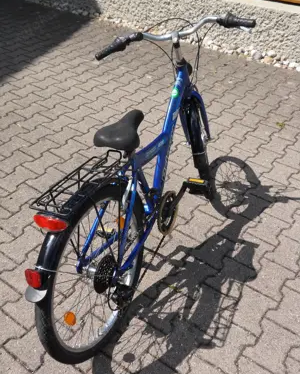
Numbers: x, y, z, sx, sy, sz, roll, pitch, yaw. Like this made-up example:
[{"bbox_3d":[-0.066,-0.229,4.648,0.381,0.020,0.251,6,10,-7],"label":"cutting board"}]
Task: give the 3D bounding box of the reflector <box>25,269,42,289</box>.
[{"bbox_3d":[-0.307,0.242,1.111,0.045,0.049,0.018,10,27,25],"label":"reflector"}]

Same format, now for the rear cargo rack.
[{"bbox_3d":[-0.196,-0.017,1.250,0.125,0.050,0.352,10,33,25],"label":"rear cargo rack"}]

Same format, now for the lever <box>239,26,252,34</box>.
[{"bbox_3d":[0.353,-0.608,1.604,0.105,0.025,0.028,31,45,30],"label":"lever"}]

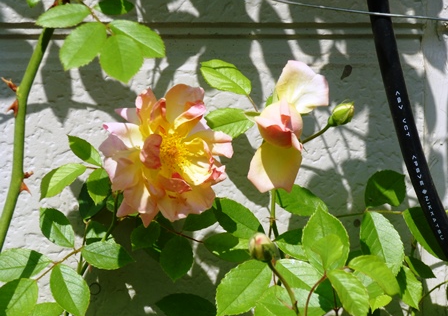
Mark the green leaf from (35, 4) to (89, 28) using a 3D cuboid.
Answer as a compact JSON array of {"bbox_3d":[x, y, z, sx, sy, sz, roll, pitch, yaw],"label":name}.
[{"bbox_3d":[-0.096,-0.084,1.030,0.034,0.007,0.017,-15,42,0],"label":"green leaf"}]

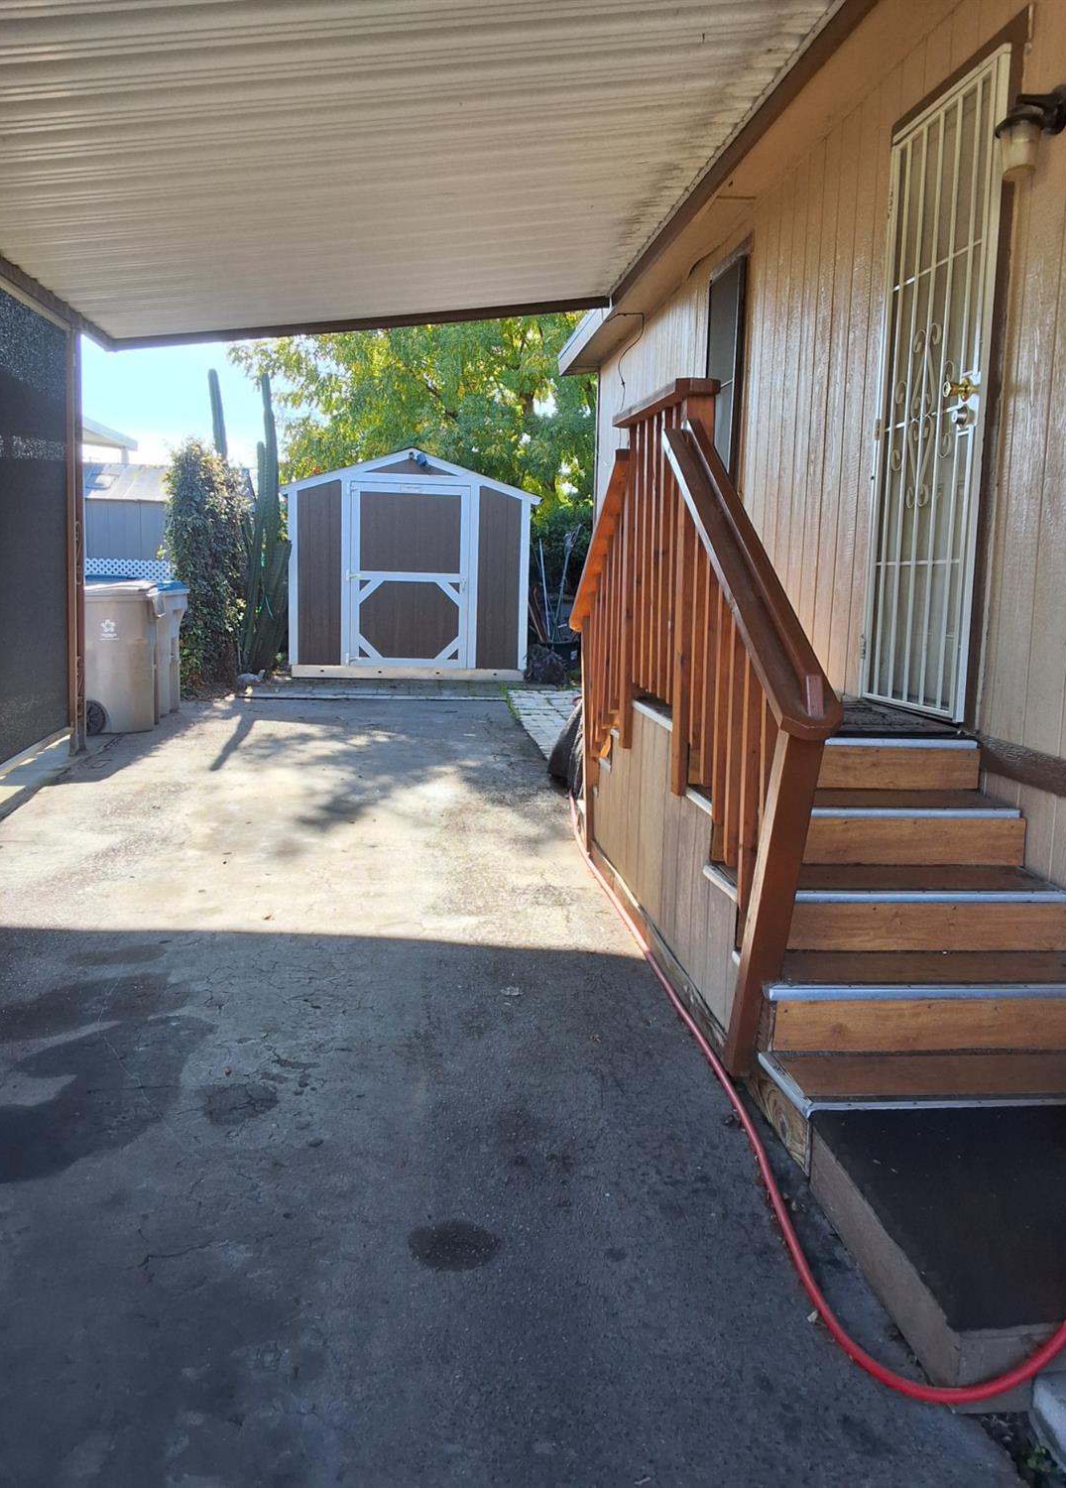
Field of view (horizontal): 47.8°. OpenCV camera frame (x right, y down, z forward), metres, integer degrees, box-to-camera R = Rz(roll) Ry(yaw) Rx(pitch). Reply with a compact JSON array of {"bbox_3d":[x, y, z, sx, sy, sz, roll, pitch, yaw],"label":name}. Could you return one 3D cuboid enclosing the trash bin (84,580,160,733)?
[{"bbox_3d":[-3.091,-0.643,8.790,0.750,1.070,0.650,-1,8,-12],"label":"trash bin"}]

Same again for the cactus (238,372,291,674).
[{"bbox_3d":[-2.686,-2.189,12.040,0.520,2.954,0.500,0,8,-6],"label":"cactus"}]

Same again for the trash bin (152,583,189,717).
[{"bbox_3d":[-3.204,-0.801,9.792,0.750,1.070,0.650,0,8,-7],"label":"trash bin"}]

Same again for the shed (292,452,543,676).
[{"bbox_3d":[-1.451,-2.034,13.729,2.660,2.370,2.750,0,8,-9],"label":"shed"}]

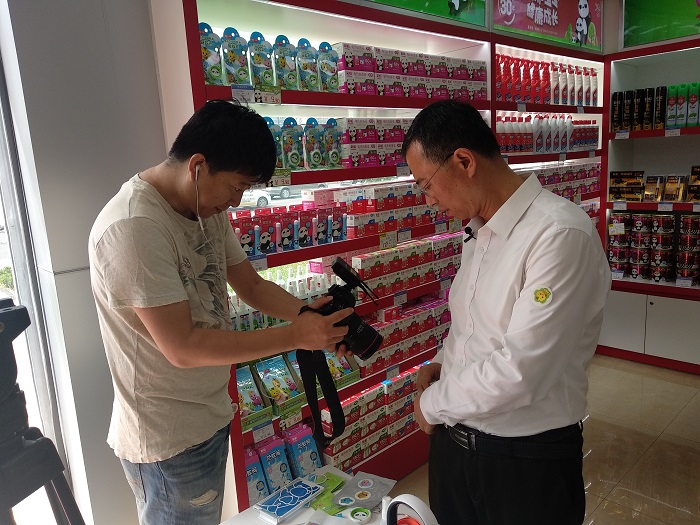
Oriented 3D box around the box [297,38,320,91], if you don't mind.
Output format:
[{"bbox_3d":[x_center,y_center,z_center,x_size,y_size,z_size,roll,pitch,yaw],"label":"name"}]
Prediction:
[{"bbox_3d":[-0.172,-0.772,2.069,0.110,0.198,0.030,-12,14,-40],"label":"box"}]

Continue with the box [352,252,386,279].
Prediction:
[{"bbox_3d":[0.080,0.018,2.427,0.124,0.104,0.062,-13,14,-40],"label":"box"}]

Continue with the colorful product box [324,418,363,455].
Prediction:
[{"bbox_3d":[-0.040,0.798,2.437,0.170,0.105,0.072,-13,14,-40],"label":"colorful product box"}]

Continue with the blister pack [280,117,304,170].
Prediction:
[{"bbox_3d":[-0.220,-0.462,2.069,0.102,0.209,0.032,-13,14,-41],"label":"blister pack"}]

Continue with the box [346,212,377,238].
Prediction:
[{"bbox_3d":[0.054,-0.166,2.372,0.128,0.099,0.056,-12,14,-40],"label":"box"}]

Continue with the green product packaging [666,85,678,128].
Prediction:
[{"bbox_3d":[2.165,-1.052,3.537,0.054,0.272,0.054,-14,15,-43],"label":"green product packaging"}]

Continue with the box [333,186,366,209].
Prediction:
[{"bbox_3d":[-0.006,-0.274,2.388,0.125,0.106,0.058,-13,14,-40],"label":"box"}]

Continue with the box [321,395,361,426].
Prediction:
[{"bbox_3d":[-0.039,0.696,2.411,0.174,0.102,0.066,-12,14,-40],"label":"box"}]

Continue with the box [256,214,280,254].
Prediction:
[{"bbox_3d":[-0.312,-0.106,2.033,0.094,0.143,0.030,-12,14,-40],"label":"box"}]

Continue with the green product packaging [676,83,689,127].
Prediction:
[{"bbox_3d":[2.241,-1.057,3.547,0.065,0.277,0.065,-12,14,-40],"label":"green product packaging"}]

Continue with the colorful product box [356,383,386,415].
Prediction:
[{"bbox_3d":[0.088,0.659,2.520,0.166,0.103,0.066,-12,14,-40],"label":"colorful product box"}]

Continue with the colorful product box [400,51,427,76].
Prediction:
[{"bbox_3d":[0.266,-0.929,2.476,0.171,0.100,0.077,-13,14,-40],"label":"colorful product box"}]

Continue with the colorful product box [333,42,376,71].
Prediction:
[{"bbox_3d":[0.020,-0.868,2.254,0.175,0.104,0.068,-12,14,-40],"label":"colorful product box"}]

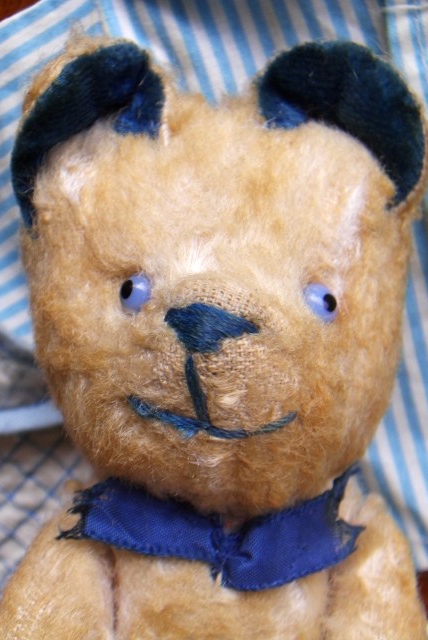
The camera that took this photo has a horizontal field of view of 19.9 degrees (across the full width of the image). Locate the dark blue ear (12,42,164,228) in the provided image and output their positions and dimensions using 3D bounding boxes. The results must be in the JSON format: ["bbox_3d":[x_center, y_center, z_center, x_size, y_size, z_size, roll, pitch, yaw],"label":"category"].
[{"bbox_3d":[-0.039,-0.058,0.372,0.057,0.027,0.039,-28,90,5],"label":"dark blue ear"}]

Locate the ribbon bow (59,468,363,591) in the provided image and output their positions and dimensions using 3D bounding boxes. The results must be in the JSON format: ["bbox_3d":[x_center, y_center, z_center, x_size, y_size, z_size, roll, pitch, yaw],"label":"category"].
[{"bbox_3d":[-0.001,0.063,0.363,0.091,0.020,0.036,2,93,0],"label":"ribbon bow"}]

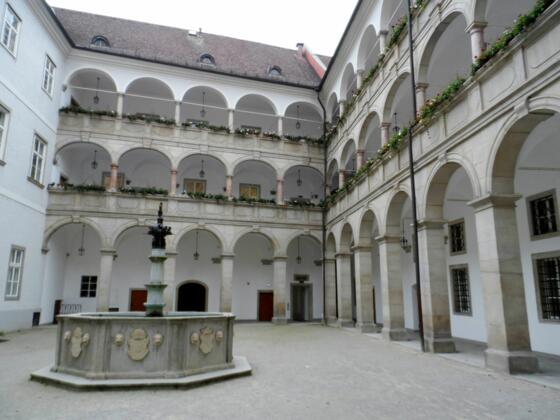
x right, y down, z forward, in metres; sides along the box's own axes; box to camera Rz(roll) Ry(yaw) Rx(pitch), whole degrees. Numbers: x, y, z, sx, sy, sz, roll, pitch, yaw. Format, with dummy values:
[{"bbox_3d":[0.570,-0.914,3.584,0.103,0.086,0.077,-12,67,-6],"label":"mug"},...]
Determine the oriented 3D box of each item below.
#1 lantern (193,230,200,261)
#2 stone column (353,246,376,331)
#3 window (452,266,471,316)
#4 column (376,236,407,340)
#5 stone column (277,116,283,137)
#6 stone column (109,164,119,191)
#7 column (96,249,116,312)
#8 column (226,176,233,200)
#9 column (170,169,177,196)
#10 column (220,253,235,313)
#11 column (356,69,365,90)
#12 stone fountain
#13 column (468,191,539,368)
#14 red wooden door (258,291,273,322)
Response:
[{"bbox_3d":[-5.598,2.371,26.033,0.428,1.935,0.428,4,-13,-16],"label":"lantern"},{"bbox_3d":[4.150,3.825,18.904,0.820,4.060,0.920,2,-13,-7],"label":"stone column"},{"bbox_3d":[7.902,3.482,16.926,0.200,2.186,1.346,2,-13,-7],"label":"window"},{"bbox_3d":[4.717,3.254,16.282,0.759,4.169,0.850,2,-13,-7],"label":"column"},{"bbox_3d":[0.027,-5.721,26.656,0.415,1.518,0.415,1,-12,0],"label":"stone column"},{"bbox_3d":[-9.804,-1.894,22.945,0.460,1.700,0.460,4,-13,-15],"label":"stone column"},{"bbox_3d":[-9.782,4.260,21.640,0.840,4.060,0.820,4,-13,-15],"label":"column"},{"bbox_3d":[-3.203,-1.451,24.758,0.450,1.660,0.450,4,-13,-15],"label":"column"},{"bbox_3d":[-6.488,-1.622,23.781,0.425,1.740,0.425,4,-13,-16],"label":"column"},{"bbox_3d":[-3.191,4.781,23.497,0.860,4.139,0.759,4,-13,-16],"label":"column"},{"bbox_3d":[4.440,-7.054,21.524,0.448,1.629,0.448,2,-13,-7],"label":"column"},{"bbox_3d":[-2.988,1.768,9.452,4.480,3.935,4.480,3,-13,-8],"label":"stone fountain"},{"bbox_3d":[5.424,1.737,9.424,0.820,4.060,0.920,2,-13,-7],"label":"column"},{"bbox_3d":[-0.981,6.889,27.860,1.203,2.163,0.208,4,-13,-14],"label":"red wooden door"}]

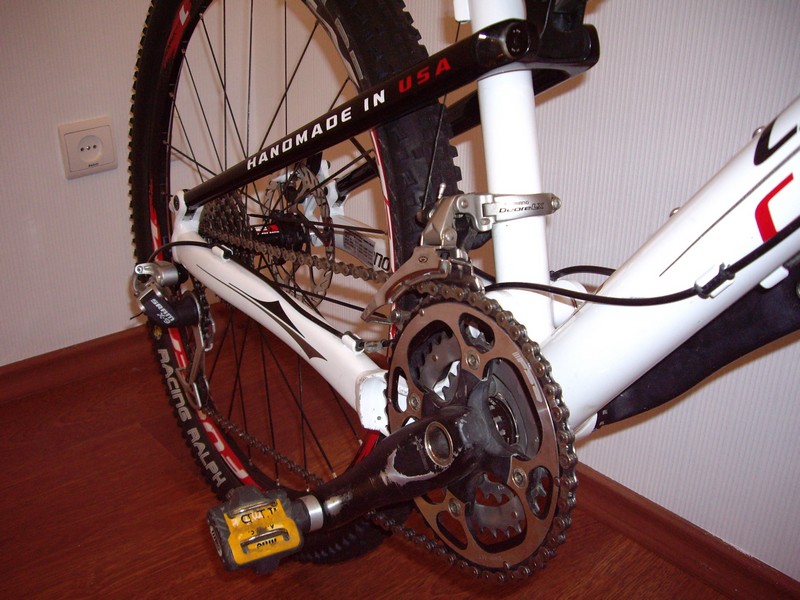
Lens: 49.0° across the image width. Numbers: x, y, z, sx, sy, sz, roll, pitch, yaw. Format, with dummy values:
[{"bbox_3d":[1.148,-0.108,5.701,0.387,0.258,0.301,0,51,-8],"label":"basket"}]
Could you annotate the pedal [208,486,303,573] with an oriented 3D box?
[{"bbox_3d":[-0.103,0.170,0.650,0.064,0.030,0.060,-9,62,-34],"label":"pedal"}]

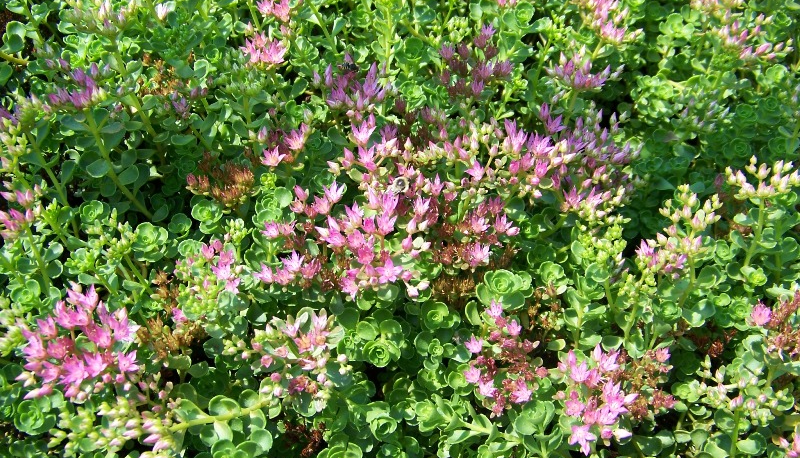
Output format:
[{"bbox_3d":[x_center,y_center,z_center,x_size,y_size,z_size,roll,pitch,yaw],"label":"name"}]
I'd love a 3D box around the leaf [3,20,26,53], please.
[{"bbox_3d":[-0.343,-0.171,0.720,0.019,0.016,0.019,36,60,27],"label":"leaf"}]

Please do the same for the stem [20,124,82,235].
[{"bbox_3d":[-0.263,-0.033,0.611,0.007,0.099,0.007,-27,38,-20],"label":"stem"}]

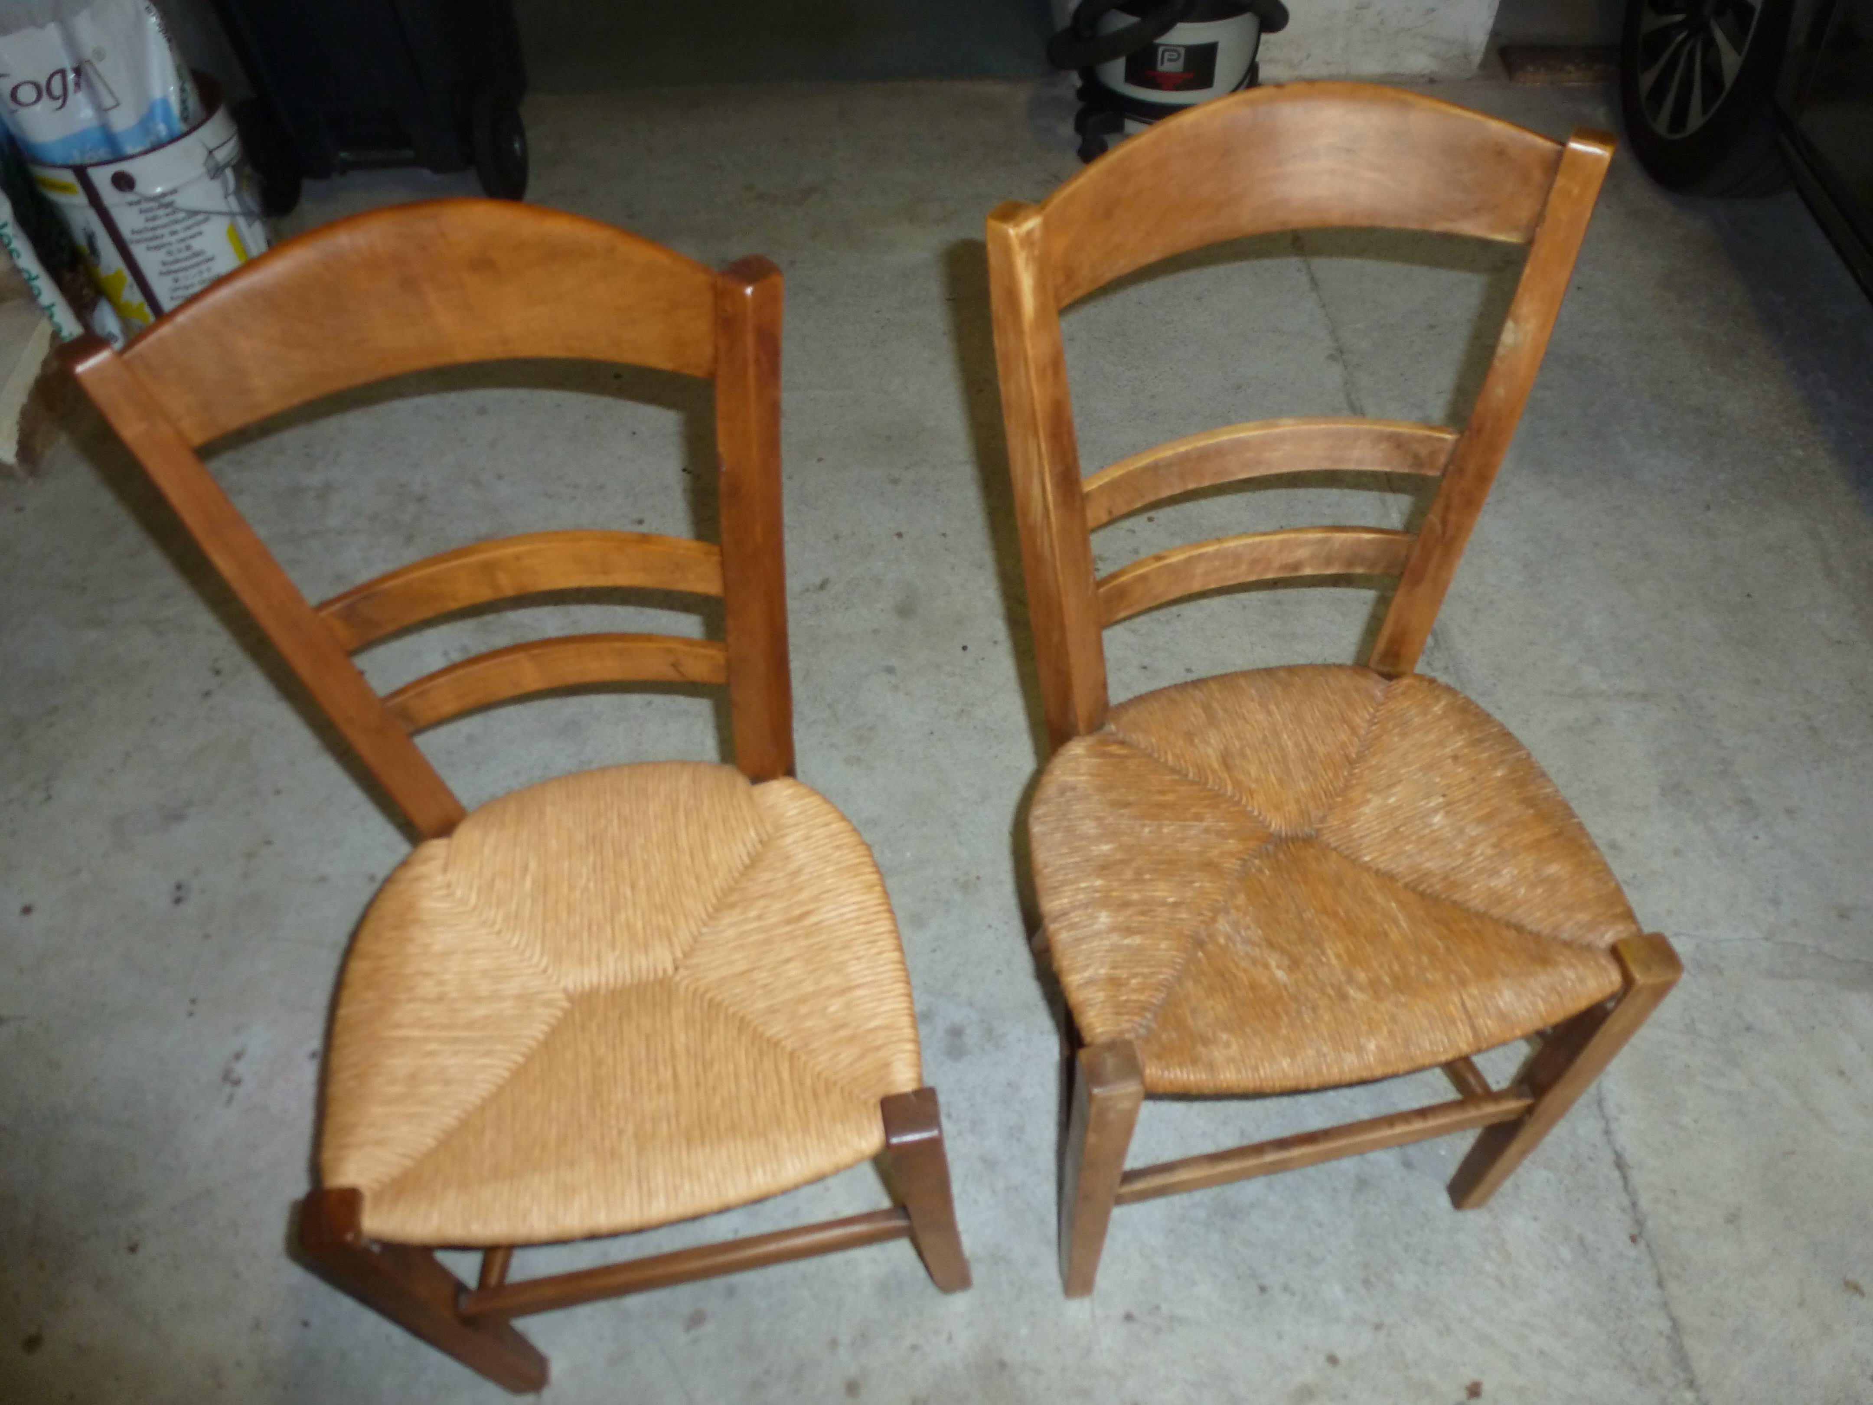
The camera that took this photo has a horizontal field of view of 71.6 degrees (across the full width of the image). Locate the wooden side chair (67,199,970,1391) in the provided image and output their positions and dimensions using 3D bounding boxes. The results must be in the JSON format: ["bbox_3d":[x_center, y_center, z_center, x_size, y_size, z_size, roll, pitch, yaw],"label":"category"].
[{"bbox_3d":[-0.222,0.161,0.908,0.410,0.906,0.392,-10,51,-4],"label":"wooden side chair"}]

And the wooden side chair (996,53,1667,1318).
[{"bbox_3d":[0.256,0.077,0.953,0.410,0.897,0.404,-10,52,-5],"label":"wooden side chair"}]

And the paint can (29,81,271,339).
[{"bbox_3d":[-1.227,-0.783,2.090,0.310,0.333,0.310,-29,55,-18],"label":"paint can"}]

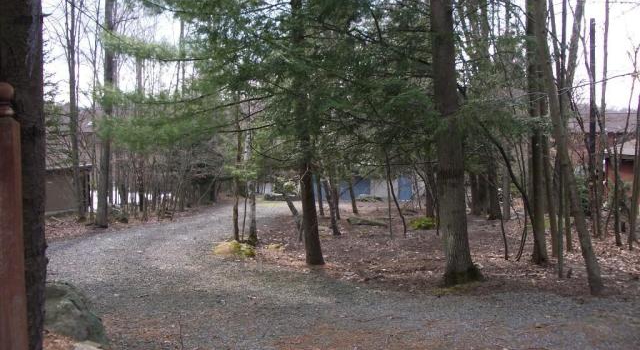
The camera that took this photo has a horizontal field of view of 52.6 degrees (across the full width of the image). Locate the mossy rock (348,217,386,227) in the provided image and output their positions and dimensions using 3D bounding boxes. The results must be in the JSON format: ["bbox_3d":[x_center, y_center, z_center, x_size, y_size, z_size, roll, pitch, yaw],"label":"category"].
[{"bbox_3d":[1.491,1.513,20.756,1.245,0.268,0.498,0,0,0],"label":"mossy rock"}]

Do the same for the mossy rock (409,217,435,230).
[{"bbox_3d":[3.174,1.489,20.041,0.841,0.314,0.631,0,0,0],"label":"mossy rock"}]

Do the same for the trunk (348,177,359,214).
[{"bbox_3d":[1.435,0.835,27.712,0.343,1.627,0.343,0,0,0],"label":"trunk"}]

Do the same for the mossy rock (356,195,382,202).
[{"bbox_3d":[2.945,1.389,38.492,1.500,0.279,0.900,0,0,0],"label":"mossy rock"}]

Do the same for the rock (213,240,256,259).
[{"bbox_3d":[-1.698,1.460,12.848,0.847,0.338,0.593,0,0,0],"label":"rock"}]

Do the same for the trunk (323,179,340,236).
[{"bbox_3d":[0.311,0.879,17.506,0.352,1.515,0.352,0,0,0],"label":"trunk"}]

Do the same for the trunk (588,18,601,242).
[{"bbox_3d":[7.170,-1.241,16.901,0.222,5.746,0.222,0,0,0],"label":"trunk"}]

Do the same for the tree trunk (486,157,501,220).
[{"bbox_3d":[6.416,0.499,23.928,0.425,2.293,0.425,0,0,0],"label":"tree trunk"}]

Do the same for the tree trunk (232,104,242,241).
[{"bbox_3d":[-2.022,-0.061,15.862,0.184,3.383,0.184,0,0,0],"label":"tree trunk"}]

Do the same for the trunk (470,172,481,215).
[{"bbox_3d":[6.325,0.793,26.321,0.366,1.708,0.366,0,0,0],"label":"trunk"}]

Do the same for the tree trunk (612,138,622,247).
[{"bbox_3d":[6.871,0.381,14.946,0.162,2.494,0.162,0,0,0],"label":"tree trunk"}]

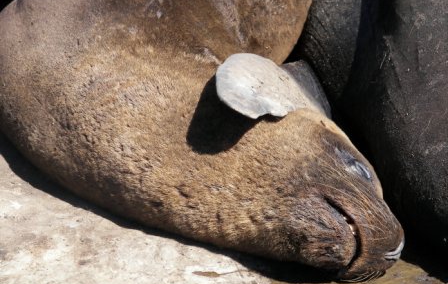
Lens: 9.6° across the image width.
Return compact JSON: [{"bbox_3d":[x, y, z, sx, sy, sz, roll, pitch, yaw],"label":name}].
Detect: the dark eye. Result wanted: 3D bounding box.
[{"bbox_3d":[0.155,0.027,3.200,0.047,0.018,0.022,41,59,-4],"label":"dark eye"}]

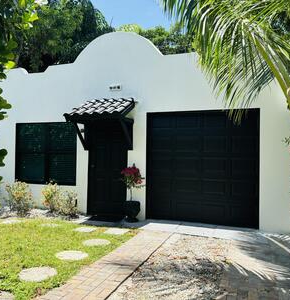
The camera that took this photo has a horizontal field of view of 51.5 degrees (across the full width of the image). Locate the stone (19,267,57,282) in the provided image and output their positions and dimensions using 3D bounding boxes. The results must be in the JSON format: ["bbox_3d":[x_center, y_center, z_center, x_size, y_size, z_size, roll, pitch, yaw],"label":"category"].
[{"bbox_3d":[-1.221,1.439,3.443,0.451,0.050,0.466,1,-1,0],"label":"stone"}]

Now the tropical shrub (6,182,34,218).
[{"bbox_3d":[-2.815,1.069,6.811,0.565,0.754,0.516,0,-1,20],"label":"tropical shrub"}]

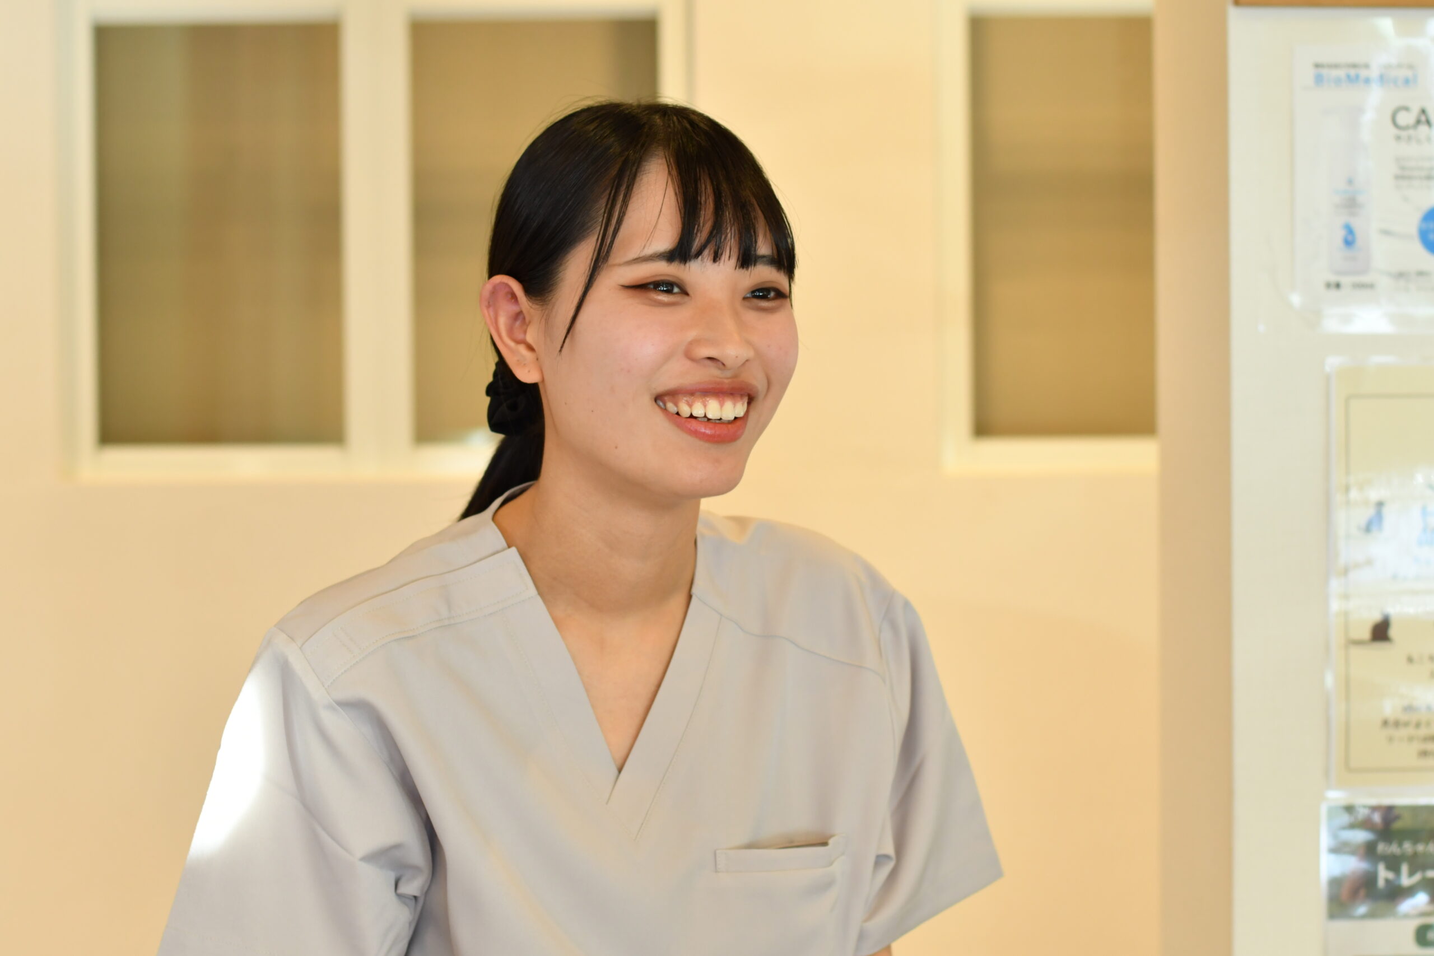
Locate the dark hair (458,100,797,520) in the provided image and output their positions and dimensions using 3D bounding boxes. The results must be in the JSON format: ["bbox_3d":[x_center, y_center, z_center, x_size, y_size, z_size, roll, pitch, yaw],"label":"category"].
[{"bbox_3d":[-0.050,-0.100,1.720,0.168,0.236,0.235,0,0,-35],"label":"dark hair"}]

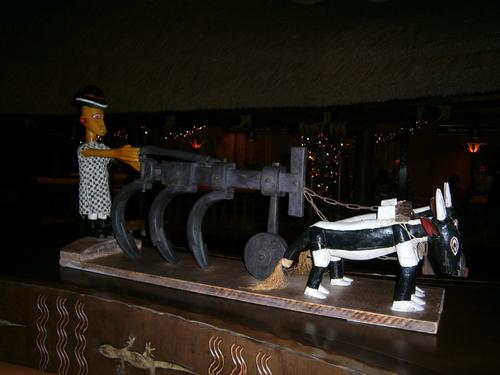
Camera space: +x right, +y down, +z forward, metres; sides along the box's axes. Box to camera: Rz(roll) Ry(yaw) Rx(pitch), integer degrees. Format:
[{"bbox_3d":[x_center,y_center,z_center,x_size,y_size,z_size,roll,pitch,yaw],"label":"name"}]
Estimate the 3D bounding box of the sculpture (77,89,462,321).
[{"bbox_3d":[-0.061,-0.043,1.041,1.150,0.587,0.250,0,2,30],"label":"sculpture"}]

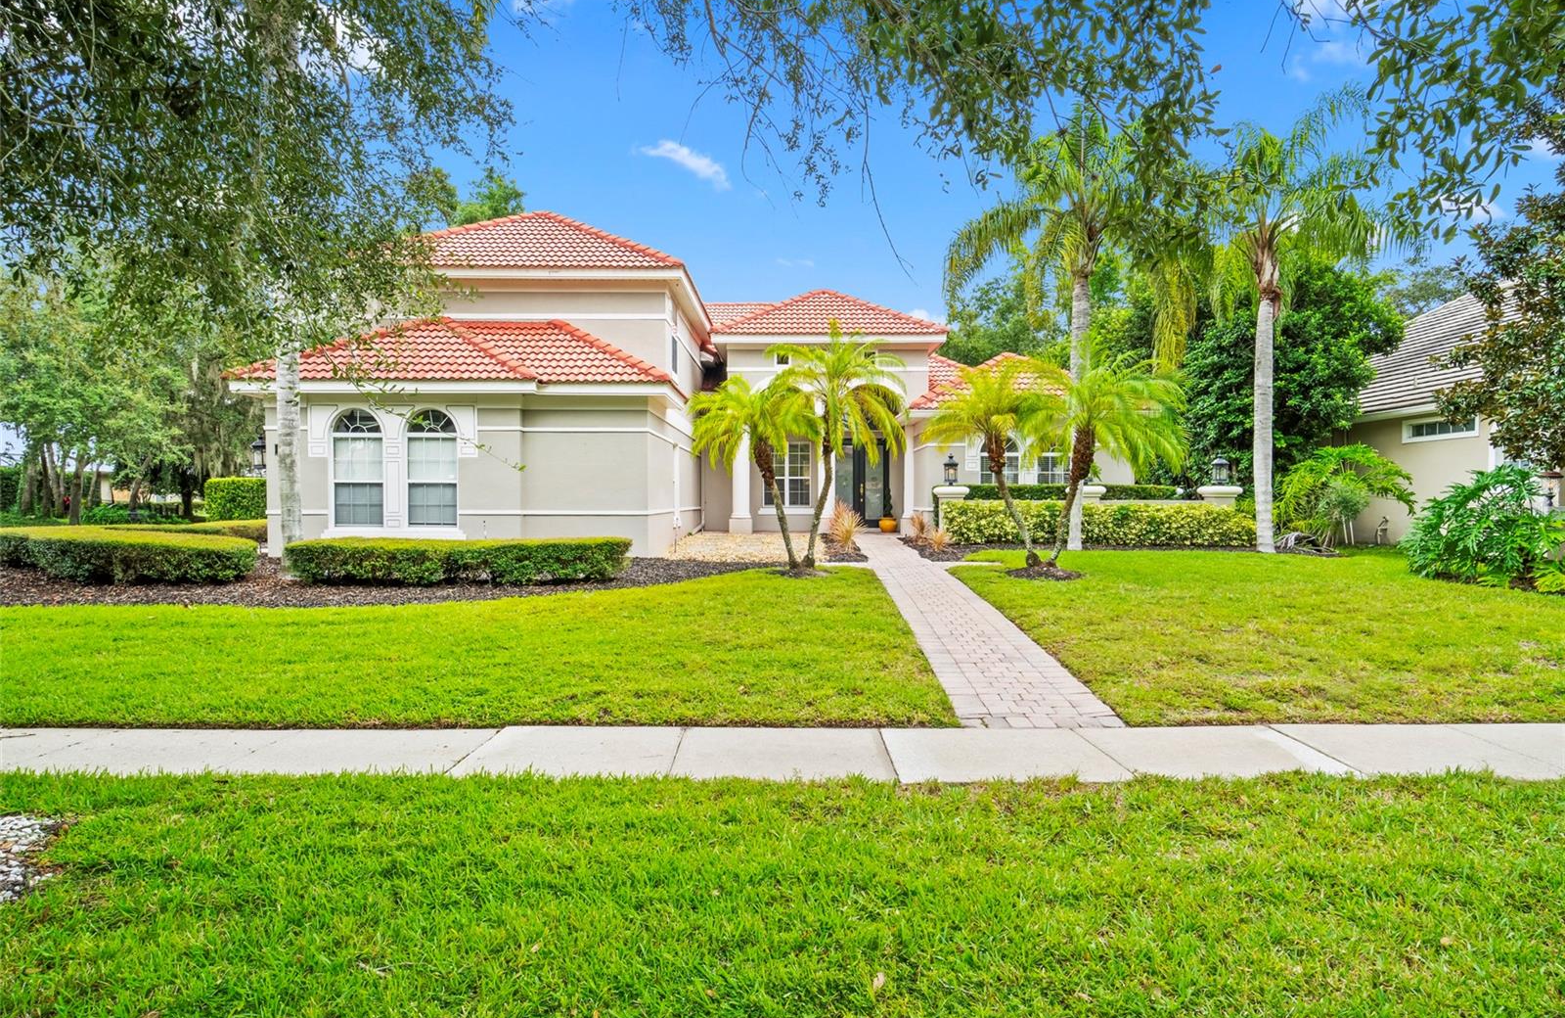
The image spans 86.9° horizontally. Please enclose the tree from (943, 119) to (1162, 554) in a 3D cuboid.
[{"bbox_3d":[5.500,-3.680,16.800,4.400,9.050,4.200,0,1,0],"label":"tree"}]

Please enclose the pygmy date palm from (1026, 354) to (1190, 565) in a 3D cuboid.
[{"bbox_3d":[5.600,-0.840,14.200,2.750,3.700,2.700,0,1,0],"label":"pygmy date palm"}]

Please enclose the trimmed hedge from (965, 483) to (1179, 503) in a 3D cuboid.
[{"bbox_3d":[6.300,0.080,18.600,5.100,1.300,0.850,0,1,0],"label":"trimmed hedge"}]

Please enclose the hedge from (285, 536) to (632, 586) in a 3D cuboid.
[{"bbox_3d":[-5.000,0.790,12.950,5.200,0.670,1.200,0,1,0],"label":"hedge"}]

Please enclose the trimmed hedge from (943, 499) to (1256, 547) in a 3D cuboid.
[{"bbox_3d":[6.550,0.320,17.150,6.400,1.020,0.850,0,1,0],"label":"trimmed hedge"}]

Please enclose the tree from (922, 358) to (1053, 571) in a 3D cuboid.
[{"bbox_3d":[3.600,-0.800,14.200,2.350,3.620,2.400,0,1,0],"label":"tree"}]

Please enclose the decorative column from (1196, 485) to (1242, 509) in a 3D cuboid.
[{"bbox_3d":[9.370,0.160,17.600,0.660,1.300,0.660,0,1,0],"label":"decorative column"}]

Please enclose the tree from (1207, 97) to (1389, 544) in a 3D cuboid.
[{"bbox_3d":[10.250,-3.680,16.300,3.800,9.100,3.900,0,1,0],"label":"tree"}]

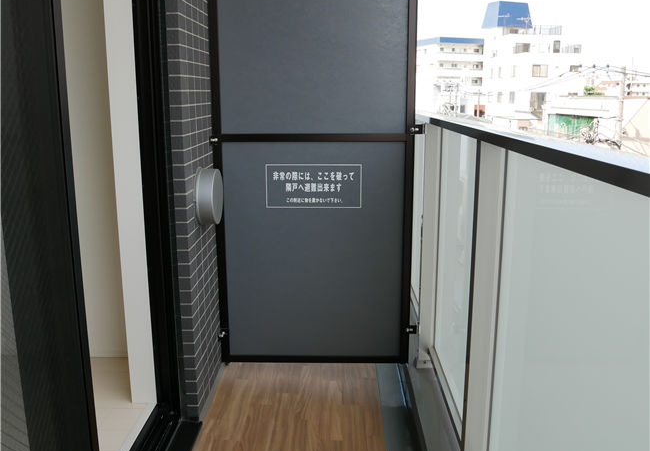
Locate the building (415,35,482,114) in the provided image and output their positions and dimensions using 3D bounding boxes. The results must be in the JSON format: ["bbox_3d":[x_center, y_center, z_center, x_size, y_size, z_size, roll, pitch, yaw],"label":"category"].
[{"bbox_3d":[22.938,-26.517,115.806,10.700,17.300,12.000,-5,13,-23],"label":"building"}]

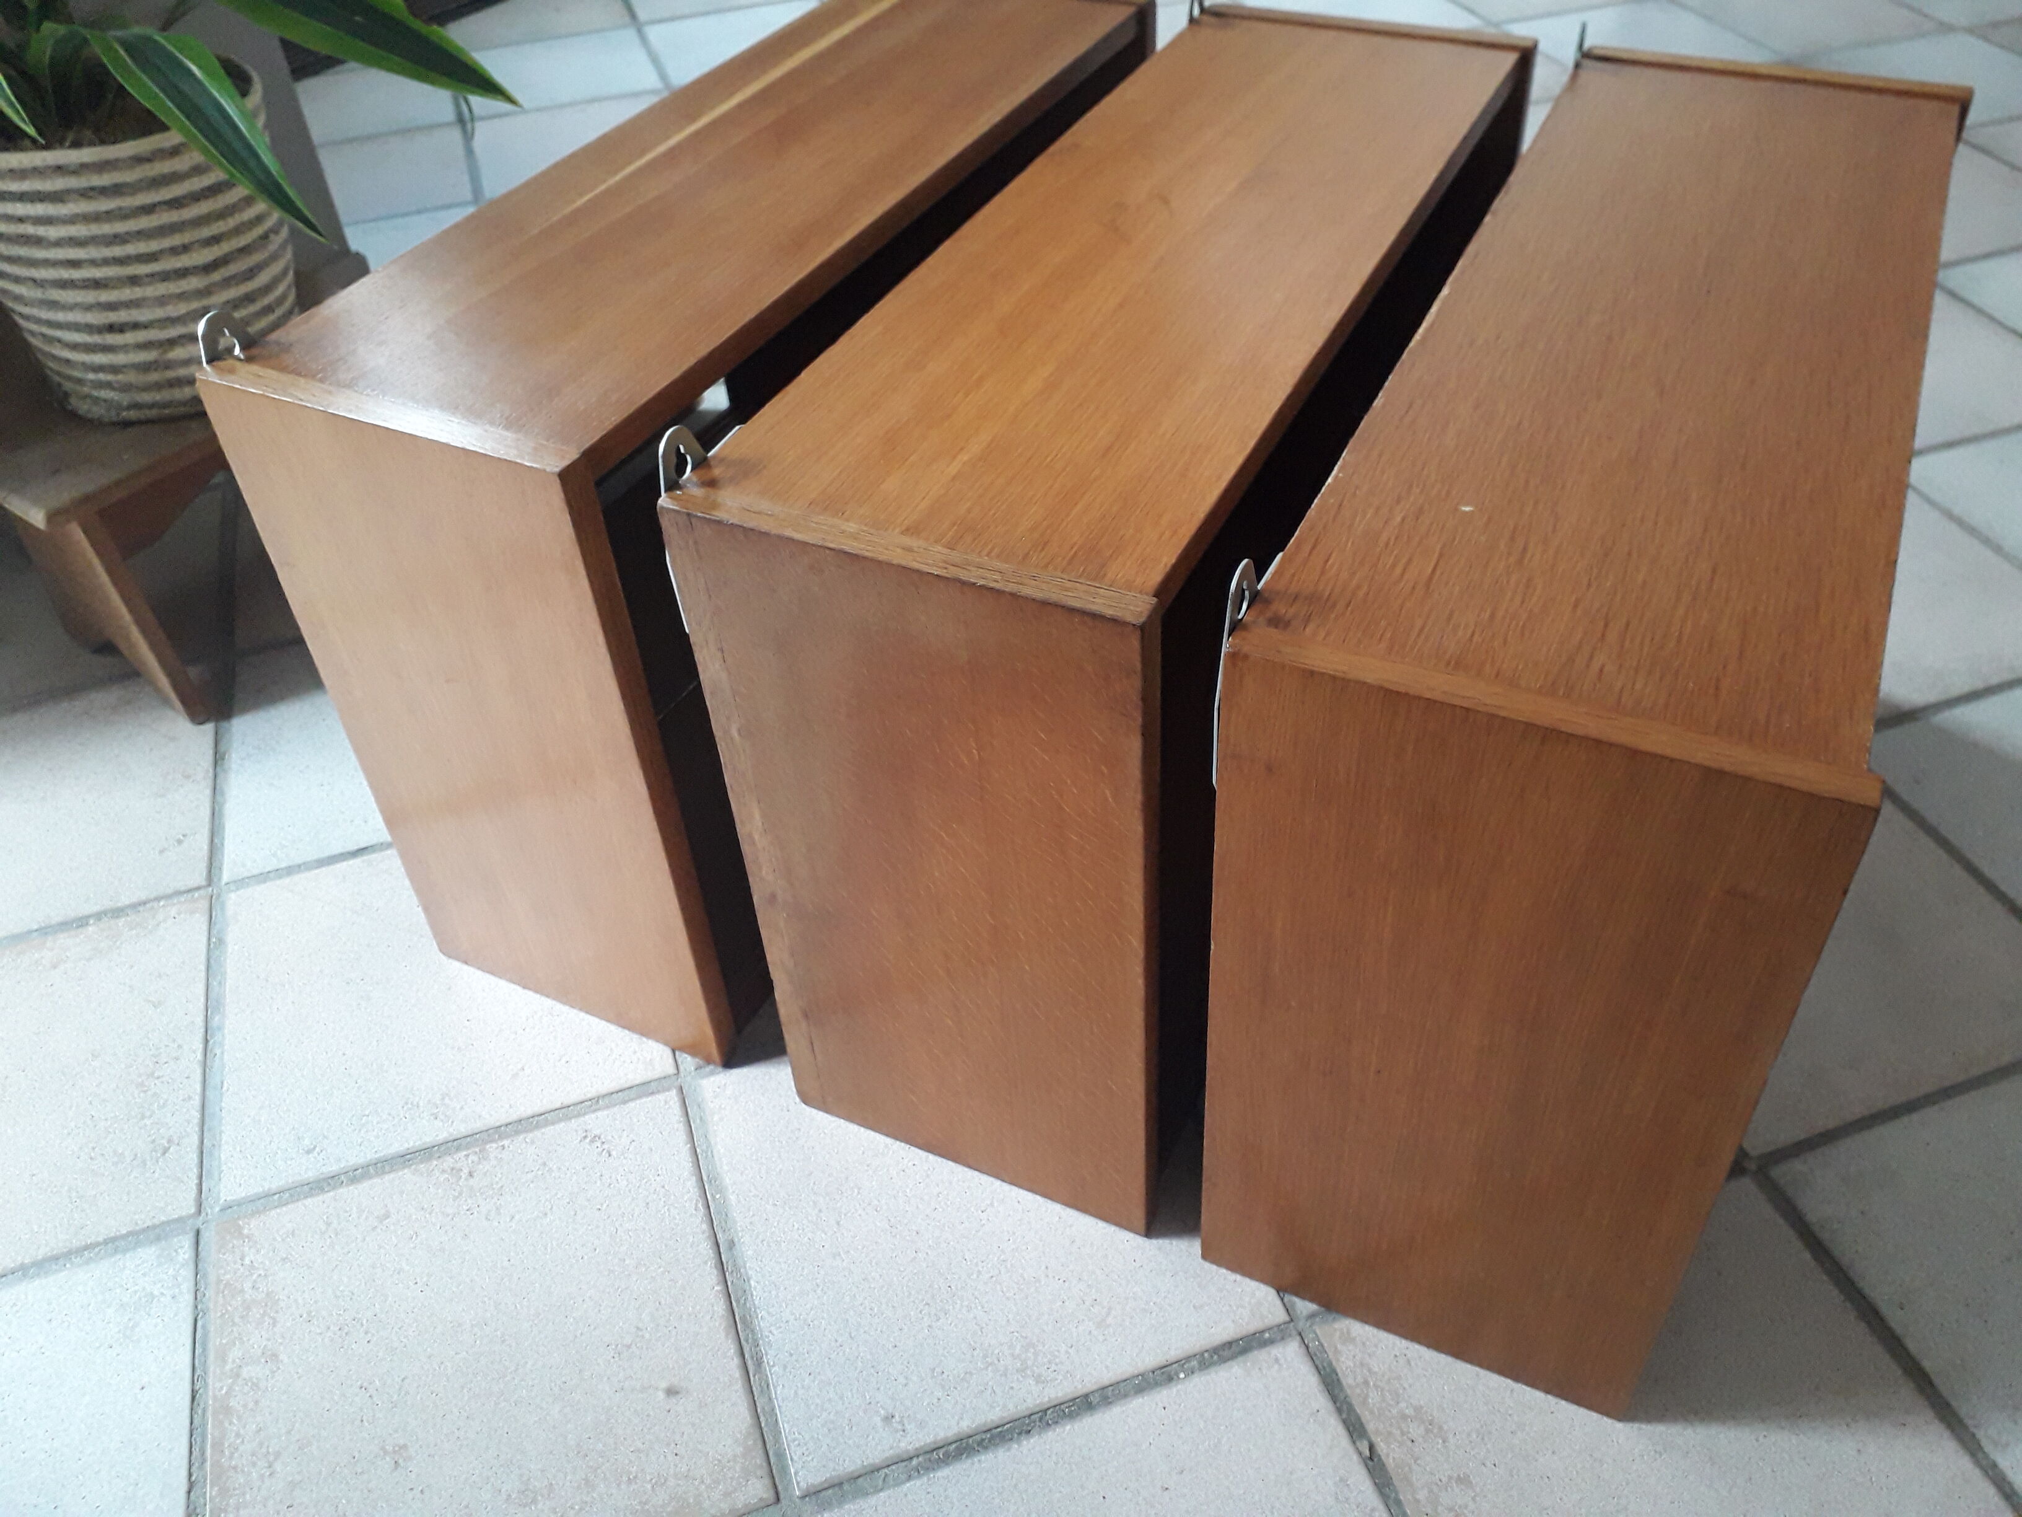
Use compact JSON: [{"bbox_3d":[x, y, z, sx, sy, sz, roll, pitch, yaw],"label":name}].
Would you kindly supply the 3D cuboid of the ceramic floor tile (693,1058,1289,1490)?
[{"bbox_3d":[-0.027,0.288,1.044,0.312,0.010,0.307,-15,44,-12],"label":"ceramic floor tile"}]

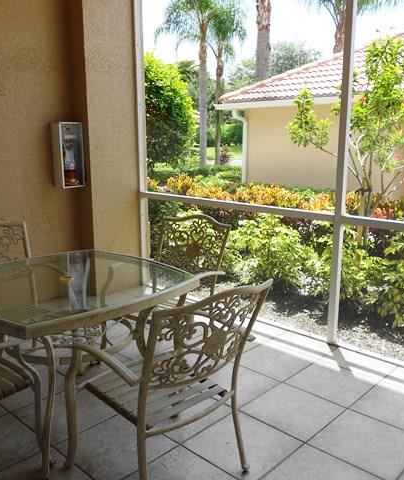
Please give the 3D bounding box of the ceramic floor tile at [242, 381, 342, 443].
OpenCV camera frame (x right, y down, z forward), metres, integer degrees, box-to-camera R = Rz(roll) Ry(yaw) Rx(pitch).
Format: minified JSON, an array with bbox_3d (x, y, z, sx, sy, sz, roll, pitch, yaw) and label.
[{"bbox_3d":[0.531,0.993,2.810,0.457,0.010,0.457,10,15,42],"label":"ceramic floor tile"}]

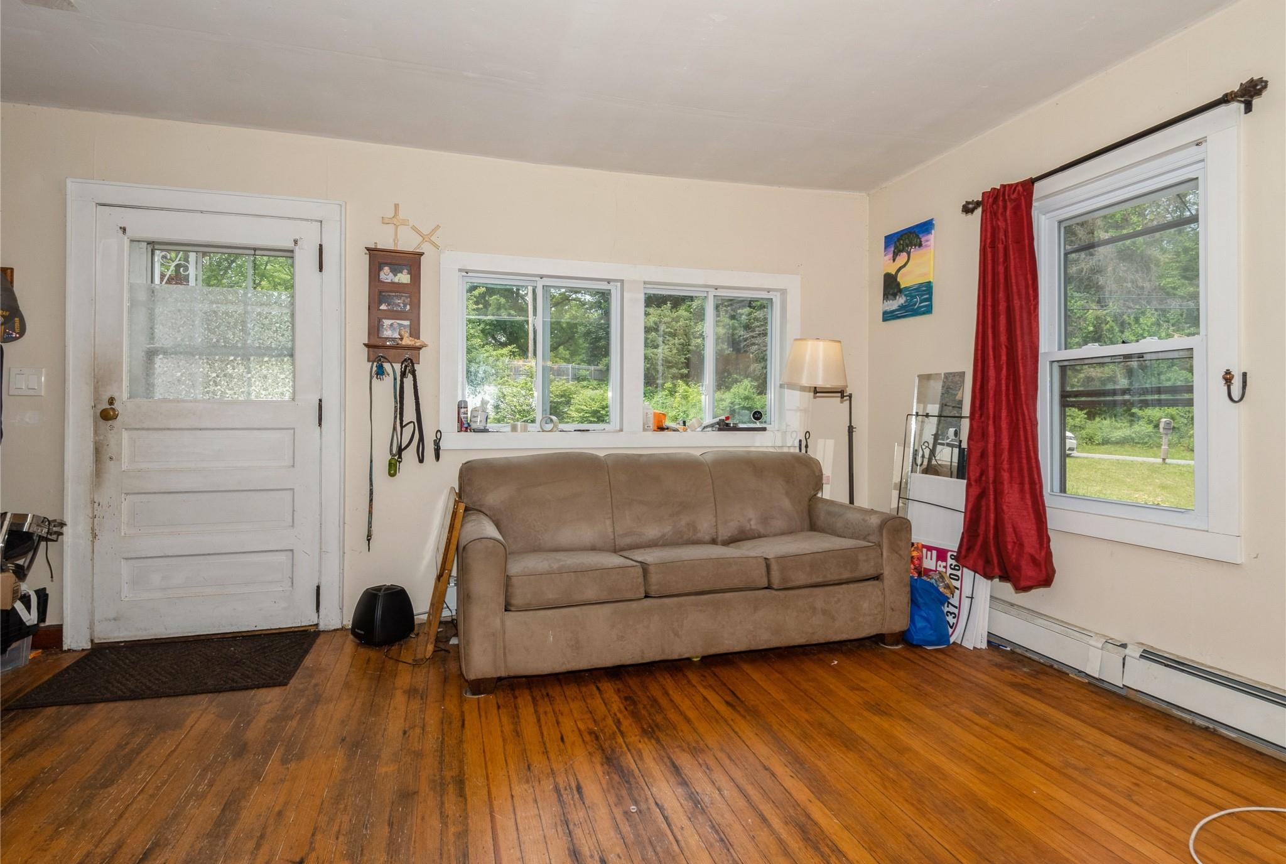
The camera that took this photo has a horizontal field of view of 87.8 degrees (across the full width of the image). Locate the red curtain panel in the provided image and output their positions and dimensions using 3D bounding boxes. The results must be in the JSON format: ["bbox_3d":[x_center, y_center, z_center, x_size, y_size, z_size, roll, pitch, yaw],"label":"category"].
[{"bbox_3d":[1.604,-0.204,2.990,0.130,1.774,0.520,0,0,-15],"label":"red curtain panel"}]

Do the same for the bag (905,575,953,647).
[{"bbox_3d":[1.285,0.819,3.174,0.210,0.325,0.230,0,0,-15],"label":"bag"}]

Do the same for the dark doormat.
[{"bbox_3d":[-1.925,0.974,2.801,0.925,0.010,0.715,0,0,-15],"label":"dark doormat"}]

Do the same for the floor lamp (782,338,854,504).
[{"bbox_3d":[0.996,0.226,3.692,0.550,1.502,0.420,0,0,-15],"label":"floor lamp"}]

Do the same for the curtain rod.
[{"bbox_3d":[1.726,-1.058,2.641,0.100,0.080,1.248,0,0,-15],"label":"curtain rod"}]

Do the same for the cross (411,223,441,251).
[{"bbox_3d":[-1.112,-0.991,3.427,0.142,0.130,0.012,0,0,-15],"label":"cross"}]

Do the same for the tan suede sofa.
[{"bbox_3d":[0.143,0.541,3.208,2.009,0.877,0.907,0,0,-18],"label":"tan suede sofa"}]

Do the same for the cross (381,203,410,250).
[{"bbox_3d":[-1.251,-1.035,3.389,0.133,0.245,0.012,0,0,-15],"label":"cross"}]

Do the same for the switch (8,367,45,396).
[{"bbox_3d":[-2.749,-0.222,2.981,0.127,0.124,0.010,0,0,-15],"label":"switch"}]

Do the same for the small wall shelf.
[{"bbox_3d":[-1.244,-0.630,3.345,0.285,0.556,0.090,0,0,-15],"label":"small wall shelf"}]

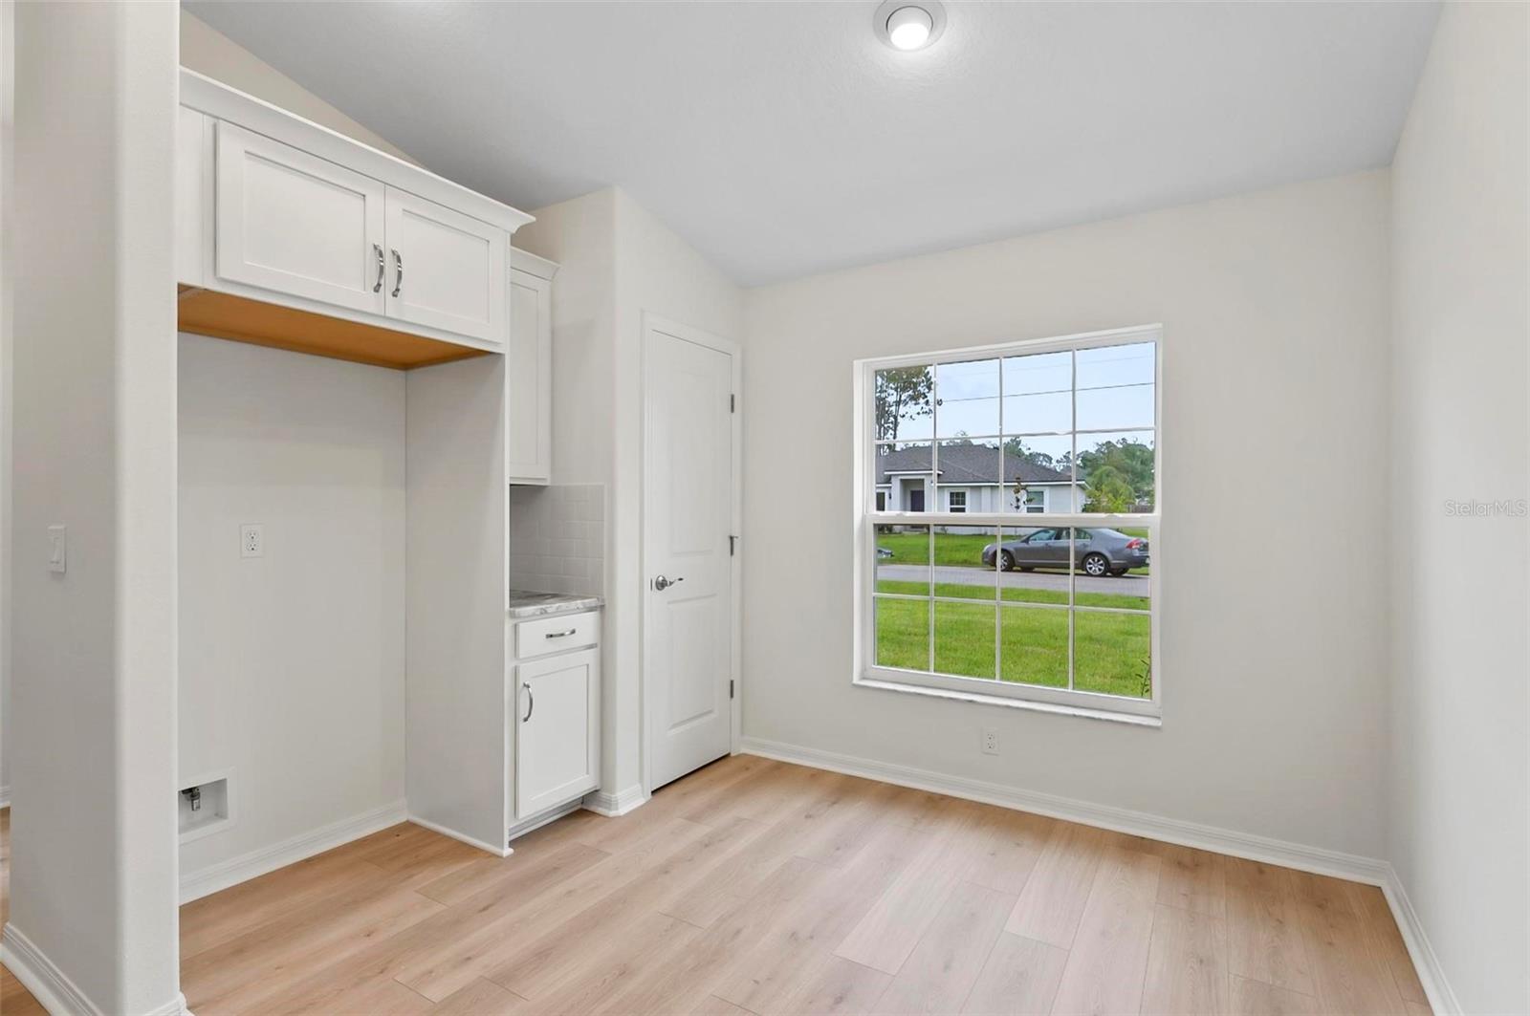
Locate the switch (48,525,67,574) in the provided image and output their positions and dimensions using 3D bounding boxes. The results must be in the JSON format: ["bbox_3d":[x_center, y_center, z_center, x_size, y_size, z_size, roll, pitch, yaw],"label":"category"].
[{"bbox_3d":[-1.782,0.104,1.715,0.075,0.117,0.014,0,0,31],"label":"switch"}]

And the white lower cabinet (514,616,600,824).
[{"bbox_3d":[-1.075,0.845,2.850,0.620,0.865,0.440,0,0,33],"label":"white lower cabinet"}]

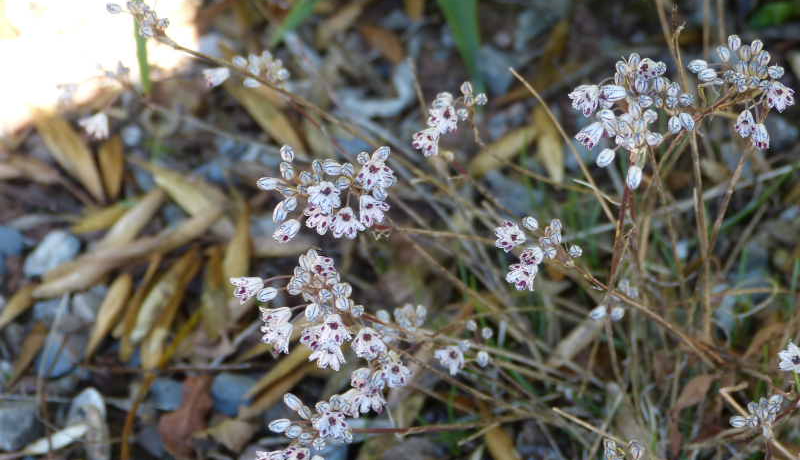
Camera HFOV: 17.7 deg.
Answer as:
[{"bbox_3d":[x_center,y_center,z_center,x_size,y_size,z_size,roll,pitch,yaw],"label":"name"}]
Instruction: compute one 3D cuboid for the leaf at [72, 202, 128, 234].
[{"bbox_3d":[-0.099,-0.004,0.849,0.022,0.006,0.007,-26,48,-26],"label":"leaf"}]

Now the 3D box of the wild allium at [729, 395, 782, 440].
[{"bbox_3d":[0.094,0.050,0.680,0.014,0.012,0.012,0,42,0],"label":"wild allium"}]

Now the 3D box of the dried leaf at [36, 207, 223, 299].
[{"bbox_3d":[-0.086,0.007,0.821,0.070,0.010,0.014,-20,47,-19],"label":"dried leaf"}]

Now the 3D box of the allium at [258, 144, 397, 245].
[{"bbox_3d":[-0.018,-0.009,0.605,0.032,0.022,0.024,0,42,0],"label":"allium"}]

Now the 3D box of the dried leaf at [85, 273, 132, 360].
[{"bbox_3d":[-0.092,0.027,0.811,0.007,0.007,0.040,9,43,10],"label":"dried leaf"}]

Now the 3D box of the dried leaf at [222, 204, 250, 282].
[{"bbox_3d":[-0.052,0.004,0.836,0.007,0.008,0.037,2,42,3],"label":"dried leaf"}]

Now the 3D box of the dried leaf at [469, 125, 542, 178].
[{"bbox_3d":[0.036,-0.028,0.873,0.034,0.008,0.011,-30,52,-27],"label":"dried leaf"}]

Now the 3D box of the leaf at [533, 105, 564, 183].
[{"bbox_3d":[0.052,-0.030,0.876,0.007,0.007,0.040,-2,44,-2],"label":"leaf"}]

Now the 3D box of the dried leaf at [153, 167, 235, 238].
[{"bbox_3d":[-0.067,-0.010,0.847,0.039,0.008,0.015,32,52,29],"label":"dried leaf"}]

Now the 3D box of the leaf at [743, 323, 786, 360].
[{"bbox_3d":[0.112,0.035,0.791,0.021,0.010,0.005,-32,51,-30],"label":"leaf"}]

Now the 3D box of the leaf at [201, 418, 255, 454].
[{"bbox_3d":[-0.051,0.061,0.781,0.015,0.008,0.011,26,50,24],"label":"leaf"}]

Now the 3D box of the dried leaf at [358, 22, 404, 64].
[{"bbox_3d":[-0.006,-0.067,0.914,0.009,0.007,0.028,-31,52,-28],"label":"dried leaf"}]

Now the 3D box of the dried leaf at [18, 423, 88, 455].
[{"bbox_3d":[-0.104,0.063,0.773,0.023,0.006,0.005,-20,46,-21],"label":"dried leaf"}]

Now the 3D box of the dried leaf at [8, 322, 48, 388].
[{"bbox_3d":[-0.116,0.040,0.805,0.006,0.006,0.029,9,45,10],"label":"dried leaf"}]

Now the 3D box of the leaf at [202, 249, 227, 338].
[{"bbox_3d":[-0.059,0.020,0.821,0.007,0.008,0.043,-1,42,-2],"label":"leaf"}]

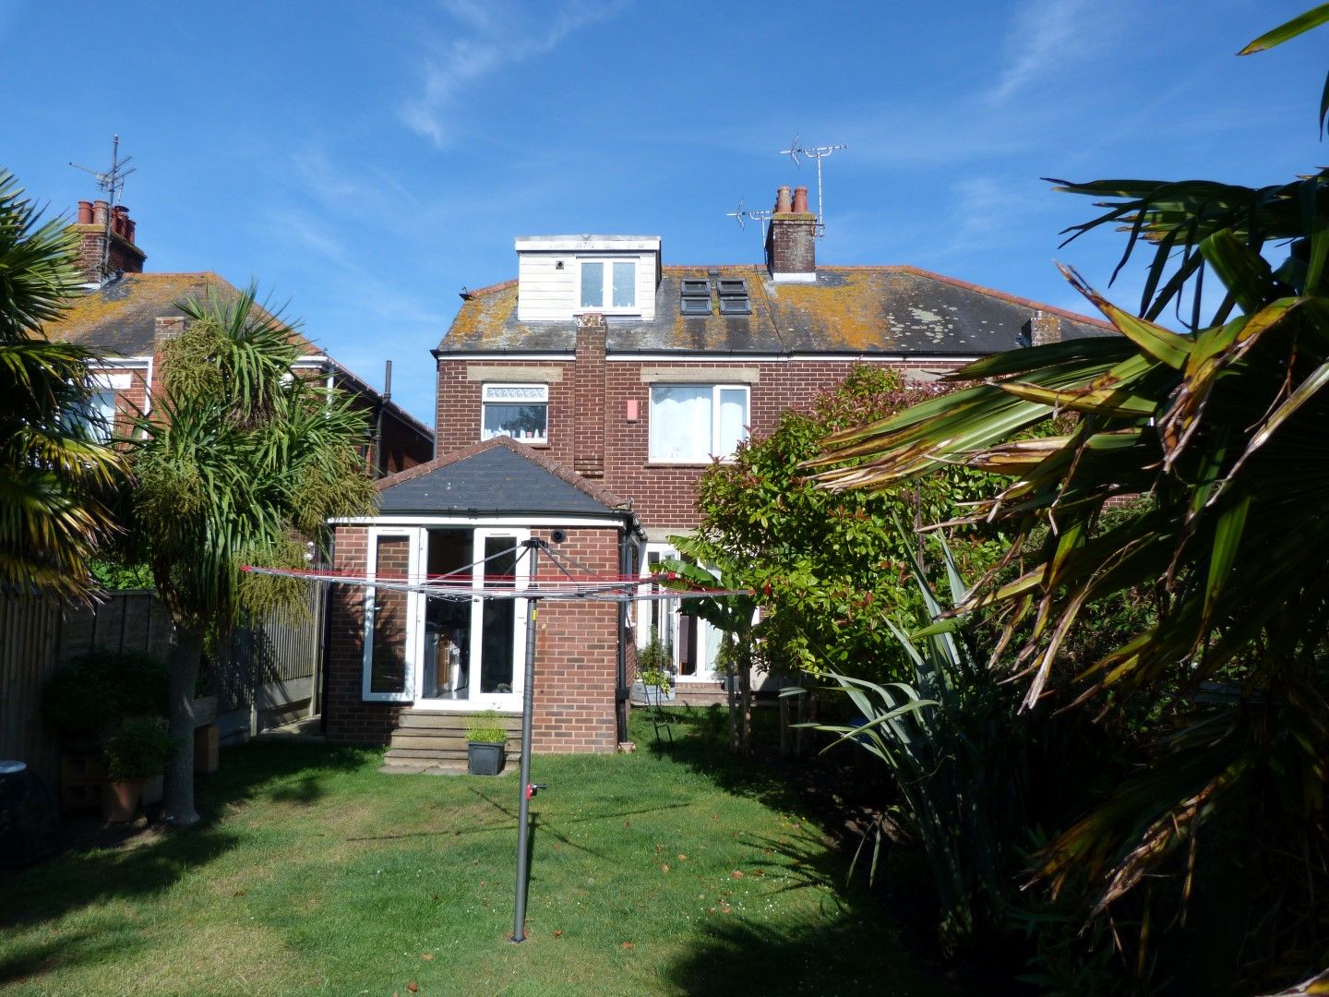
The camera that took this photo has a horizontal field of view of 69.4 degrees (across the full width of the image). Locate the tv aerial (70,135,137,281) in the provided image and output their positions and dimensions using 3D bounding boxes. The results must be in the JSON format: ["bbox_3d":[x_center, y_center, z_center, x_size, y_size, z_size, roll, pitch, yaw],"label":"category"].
[{"bbox_3d":[-11.134,-5.917,19.181,1.250,2.955,1.100,5,-7,-39],"label":"tv aerial"}]

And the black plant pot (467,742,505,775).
[{"bbox_3d":[-1.731,2.516,9.380,0.345,0.288,0.330,0,-6,8],"label":"black plant pot"}]

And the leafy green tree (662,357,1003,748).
[{"bbox_3d":[1.913,0.653,10.919,3.703,4.399,3.200,0,-6,2],"label":"leafy green tree"}]

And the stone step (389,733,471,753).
[{"bbox_3d":[-2.145,2.549,10.148,1.386,0.150,0.420,0,-6,2],"label":"stone step"}]

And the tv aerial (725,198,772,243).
[{"bbox_3d":[1.832,-5.693,19.731,1.150,1.031,0.450,-1,-6,14],"label":"tv aerial"}]

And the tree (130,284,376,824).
[{"bbox_3d":[-3.280,0.377,7.540,1.994,4.216,1.840,0,-6,2],"label":"tree"}]

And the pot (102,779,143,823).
[{"bbox_3d":[-4.173,2.293,7.381,0.327,0.312,0.320,1,-6,0],"label":"pot"}]

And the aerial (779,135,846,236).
[{"bbox_3d":[2.915,-6.107,18.721,1.298,2.093,0.450,-1,-6,14],"label":"aerial"}]

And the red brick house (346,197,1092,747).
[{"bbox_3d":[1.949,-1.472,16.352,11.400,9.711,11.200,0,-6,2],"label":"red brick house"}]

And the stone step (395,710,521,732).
[{"bbox_3d":[-2.184,2.445,10.562,1.364,0.145,0.400,0,-6,2],"label":"stone step"}]

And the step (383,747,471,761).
[{"bbox_3d":[-2.099,2.634,9.741,1.379,0.115,0.410,0,-6,2],"label":"step"}]

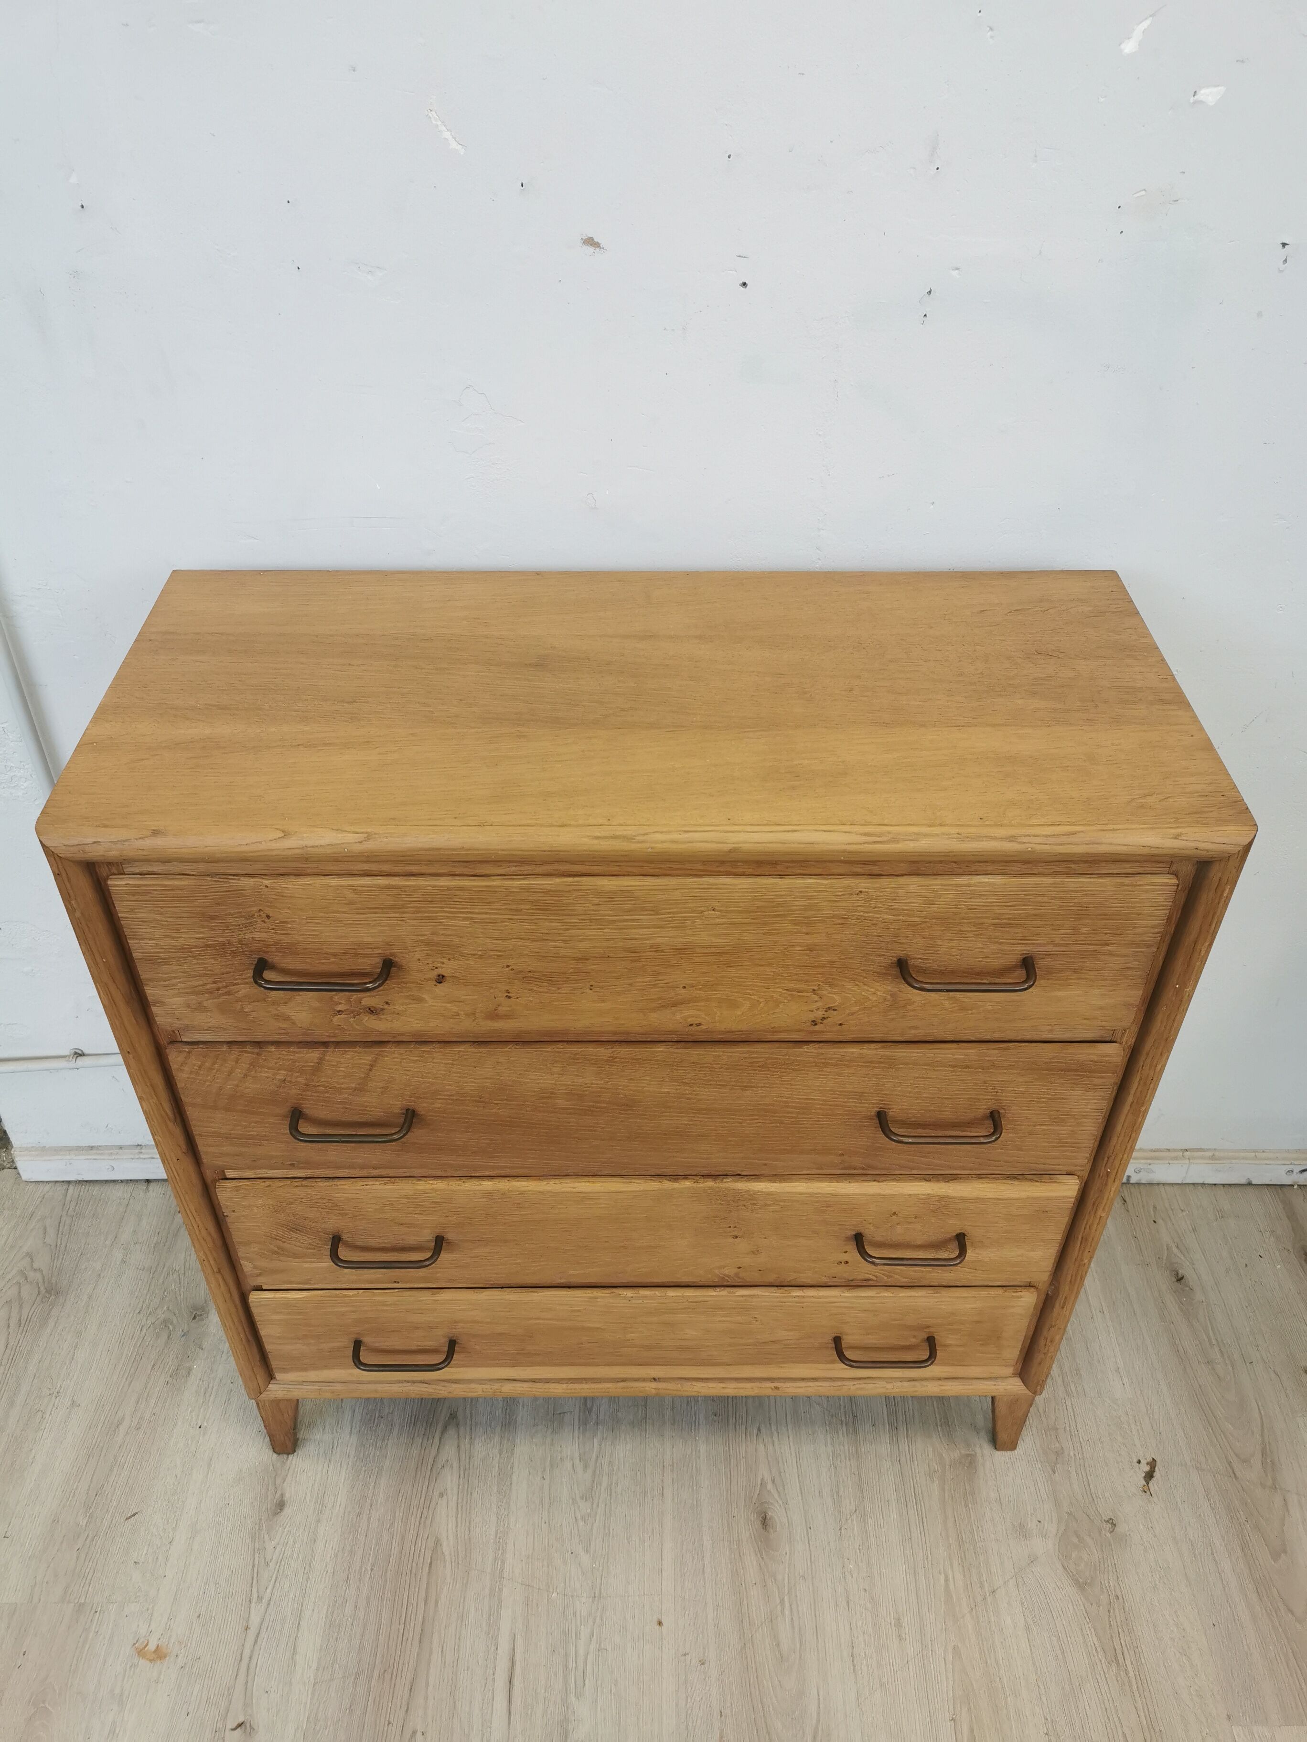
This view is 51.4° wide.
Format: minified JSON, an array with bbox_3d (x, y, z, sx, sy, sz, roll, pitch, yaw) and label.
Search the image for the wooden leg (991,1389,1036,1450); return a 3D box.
[{"bbox_3d":[0.415,0.633,1.614,0.047,0.140,0.045,0,41,0],"label":"wooden leg"}]

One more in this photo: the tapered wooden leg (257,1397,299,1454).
[{"bbox_3d":[-0.429,0.635,1.609,0.047,0.140,0.045,0,41,0],"label":"tapered wooden leg"}]

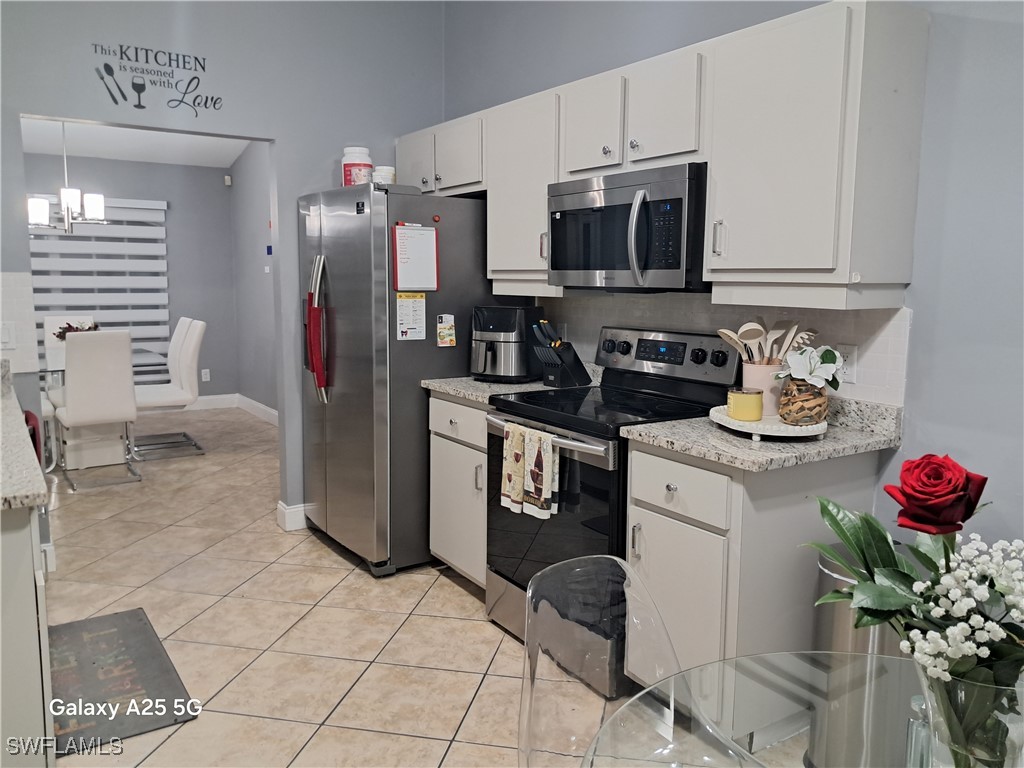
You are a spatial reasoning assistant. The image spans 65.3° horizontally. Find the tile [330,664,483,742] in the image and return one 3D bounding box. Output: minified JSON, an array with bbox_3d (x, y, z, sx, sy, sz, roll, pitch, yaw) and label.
[{"bbox_3d":[-0.339,1.042,2.639,0.418,0.012,0.418,2,8,12],"label":"tile"}]

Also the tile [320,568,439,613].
[{"bbox_3d":[-0.580,0.920,3.526,0.413,0.010,0.413,2,8,11],"label":"tile"}]

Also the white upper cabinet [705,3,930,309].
[{"bbox_3d":[0.895,-0.655,2.436,0.320,0.831,0.535,-5,9,-33],"label":"white upper cabinet"}]

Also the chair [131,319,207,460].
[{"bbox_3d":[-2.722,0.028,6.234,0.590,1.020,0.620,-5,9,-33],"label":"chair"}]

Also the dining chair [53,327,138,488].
[{"bbox_3d":[-2.802,0.144,5.385,0.440,1.015,0.590,-5,10,-36],"label":"dining chair"}]

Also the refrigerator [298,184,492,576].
[{"bbox_3d":[-0.542,-0.053,4.089,0.865,1.772,0.900,-4,9,-34],"label":"refrigerator"}]

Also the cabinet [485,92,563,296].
[{"bbox_3d":[0.166,-0.812,3.535,0.324,0.830,0.593,-4,9,-34],"label":"cabinet"}]

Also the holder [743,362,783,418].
[{"bbox_3d":[0.825,0.013,2.629,0.119,0.168,0.119,-4,9,-34],"label":"holder"}]

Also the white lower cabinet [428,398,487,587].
[{"bbox_3d":[0.038,0.448,3.599,0.630,0.835,0.565,-5,9,-33],"label":"white lower cabinet"}]

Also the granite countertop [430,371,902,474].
[{"bbox_3d":[0.387,0.084,2.999,0.664,0.042,1.854,-4,9,-34],"label":"granite countertop"}]

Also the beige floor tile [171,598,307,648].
[{"bbox_3d":[-1.078,0.961,3.219,0.418,0.012,0.418,2,8,12],"label":"beige floor tile"}]

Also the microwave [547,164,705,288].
[{"bbox_3d":[0.501,-0.556,2.967,0.410,0.406,0.756,-5,9,-33],"label":"microwave"}]

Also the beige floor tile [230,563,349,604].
[{"bbox_3d":[-0.978,0.896,3.575,0.410,0.012,0.410,2,8,11],"label":"beige floor tile"}]

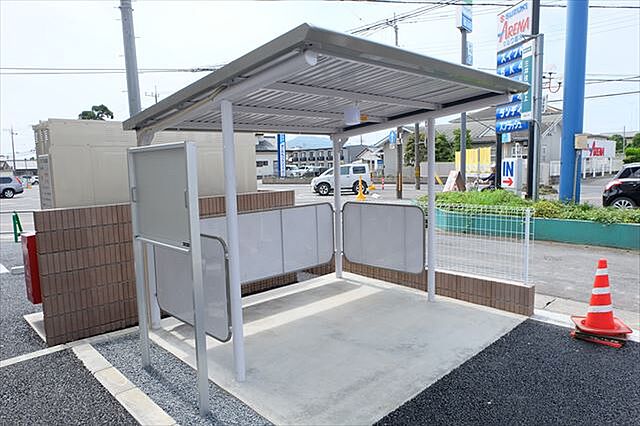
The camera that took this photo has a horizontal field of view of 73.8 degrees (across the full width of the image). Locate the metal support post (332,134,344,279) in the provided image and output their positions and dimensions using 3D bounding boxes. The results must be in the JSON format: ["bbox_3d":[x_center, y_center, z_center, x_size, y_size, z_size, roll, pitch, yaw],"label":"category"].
[{"bbox_3d":[0.277,-0.078,6.241,0.085,2.090,0.085,-7,8,-43],"label":"metal support post"}]

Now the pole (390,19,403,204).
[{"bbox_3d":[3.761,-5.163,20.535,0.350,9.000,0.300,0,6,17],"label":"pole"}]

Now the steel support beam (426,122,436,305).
[{"bbox_3d":[1.325,-0.021,5.038,0.085,2.170,0.085,-7,8,-43],"label":"steel support beam"}]

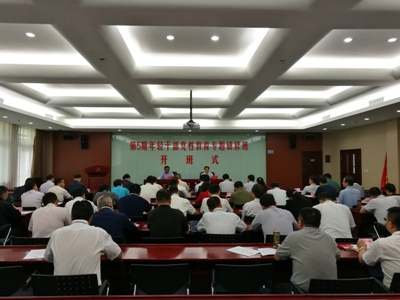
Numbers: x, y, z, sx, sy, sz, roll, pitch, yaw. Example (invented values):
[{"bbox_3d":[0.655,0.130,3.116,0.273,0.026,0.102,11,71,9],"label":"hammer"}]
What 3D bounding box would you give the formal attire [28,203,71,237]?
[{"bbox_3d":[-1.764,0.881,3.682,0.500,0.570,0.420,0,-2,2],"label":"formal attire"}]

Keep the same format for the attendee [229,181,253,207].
[{"bbox_3d":[0.756,1.157,5.750,0.520,1.200,0.750,0,-2,-2],"label":"attendee"}]

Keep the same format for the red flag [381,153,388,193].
[{"bbox_3d":[5.400,0.621,9.107,0.250,1.270,0.250,-1,-2,28],"label":"red flag"}]

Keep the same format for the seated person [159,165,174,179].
[{"bbox_3d":[-1.112,1.190,10.286,0.540,1.280,0.740,0,-2,-2],"label":"seated person"}]

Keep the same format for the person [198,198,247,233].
[{"bbox_3d":[0.252,1.162,3.795,0.620,1.180,0.750,0,-2,-2],"label":"person"}]

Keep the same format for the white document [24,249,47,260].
[{"bbox_3d":[-1.561,1.009,3.025,0.220,0.006,0.295,0,-2,-12],"label":"white document"}]

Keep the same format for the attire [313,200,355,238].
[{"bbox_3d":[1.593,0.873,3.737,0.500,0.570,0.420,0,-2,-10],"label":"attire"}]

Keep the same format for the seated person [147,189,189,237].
[{"bbox_3d":[-0.377,1.063,3.620,0.540,1.250,0.750,0,-2,-2],"label":"seated person"}]

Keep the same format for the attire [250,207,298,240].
[{"bbox_3d":[0.836,0.965,3.550,0.580,0.660,0.480,0,-2,-2],"label":"attire"}]

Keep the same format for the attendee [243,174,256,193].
[{"bbox_3d":[1.234,1.210,7.700,0.500,1.220,0.750,0,-2,-2],"label":"attendee"}]

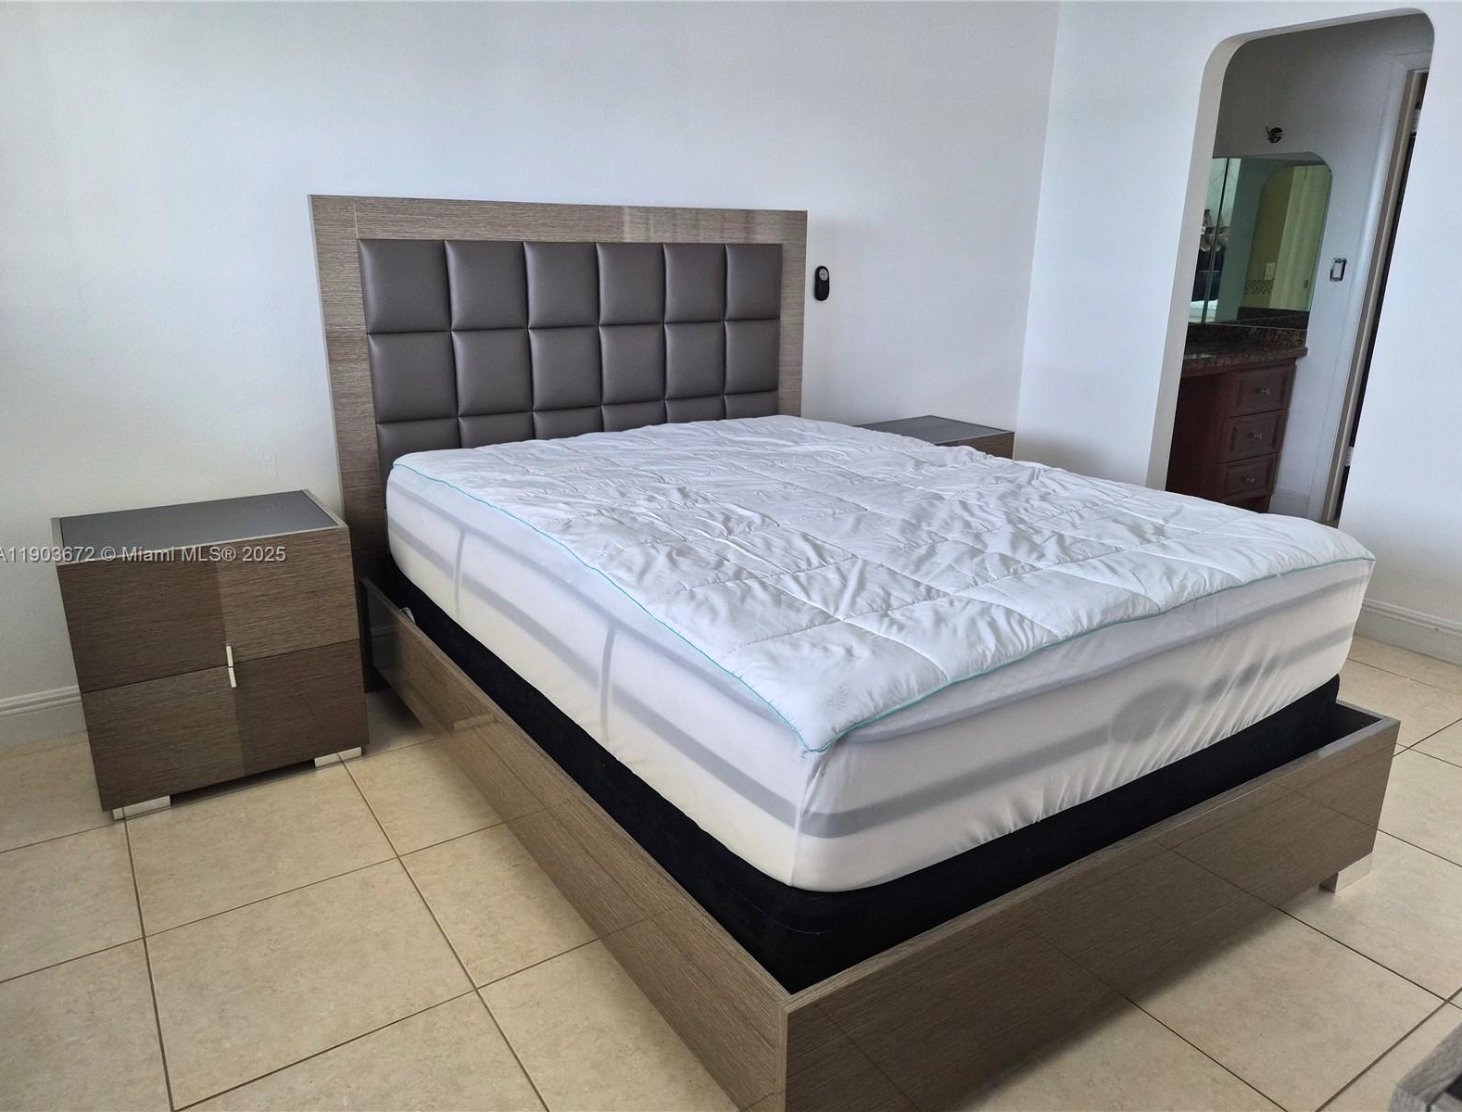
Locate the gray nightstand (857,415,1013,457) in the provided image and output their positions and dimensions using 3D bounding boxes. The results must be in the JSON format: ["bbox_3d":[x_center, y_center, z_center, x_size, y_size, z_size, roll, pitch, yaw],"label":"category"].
[{"bbox_3d":[0.748,-0.196,4.042,0.607,0.648,0.465,-11,20,-33],"label":"gray nightstand"}]

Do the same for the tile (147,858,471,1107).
[{"bbox_3d":[-0.820,0.786,1.899,0.496,0.010,0.496,-11,20,-33],"label":"tile"}]

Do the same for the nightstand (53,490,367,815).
[{"bbox_3d":[-1.342,0.227,2.574,0.609,0.648,0.468,-11,20,-33],"label":"nightstand"}]

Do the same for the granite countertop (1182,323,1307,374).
[{"bbox_3d":[2.267,-1.071,4.986,1.360,0.142,0.585,-11,20,-33],"label":"granite countertop"}]

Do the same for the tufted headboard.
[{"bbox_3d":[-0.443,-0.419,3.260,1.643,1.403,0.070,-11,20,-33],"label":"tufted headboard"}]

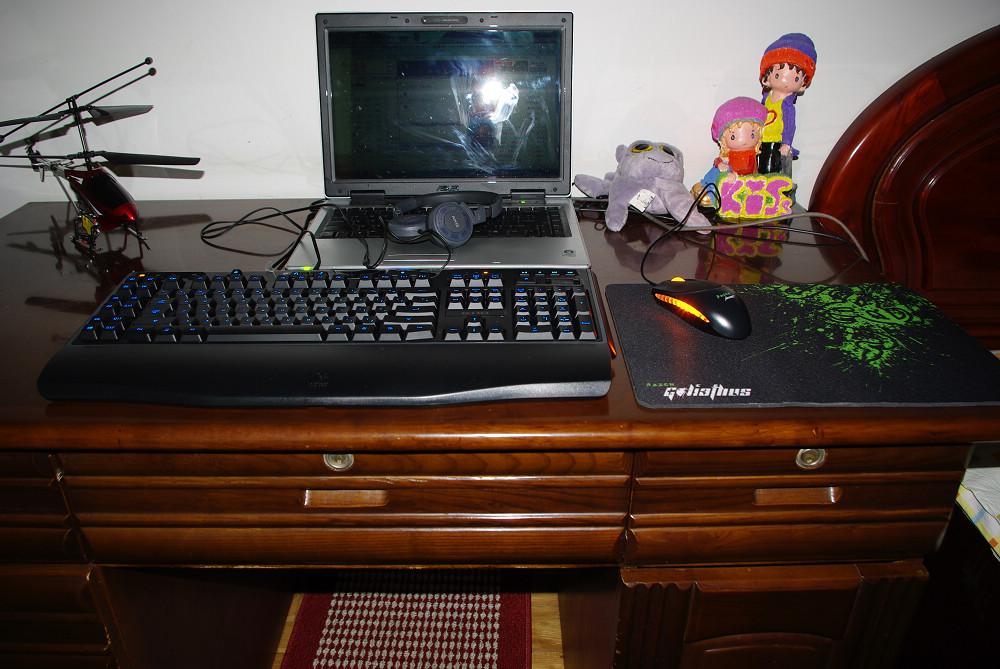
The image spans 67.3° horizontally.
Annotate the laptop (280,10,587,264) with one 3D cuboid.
[{"bbox_3d":[-0.070,-0.237,0.916,0.337,0.267,0.312,0,28,0],"label":"laptop"}]

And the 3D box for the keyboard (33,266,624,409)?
[{"bbox_3d":[-0.151,-0.009,0.730,0.498,0.043,0.222,-1,28,-1],"label":"keyboard"}]

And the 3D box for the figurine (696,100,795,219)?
[{"bbox_3d":[0.340,-0.249,1.048,0.132,0.160,0.068,2,29,4],"label":"figurine"}]

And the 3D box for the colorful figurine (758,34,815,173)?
[{"bbox_3d":[0.386,-0.298,1.033,0.074,0.220,0.062,3,29,6],"label":"colorful figurine"}]

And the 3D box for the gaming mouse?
[{"bbox_3d":[0.205,-0.036,0.777,0.064,0.039,0.128,-16,32,-26],"label":"gaming mouse"}]

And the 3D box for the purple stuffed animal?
[{"bbox_3d":[0.193,-0.209,1.029,0.152,0.109,0.148,-6,29,-10],"label":"purple stuffed animal"}]

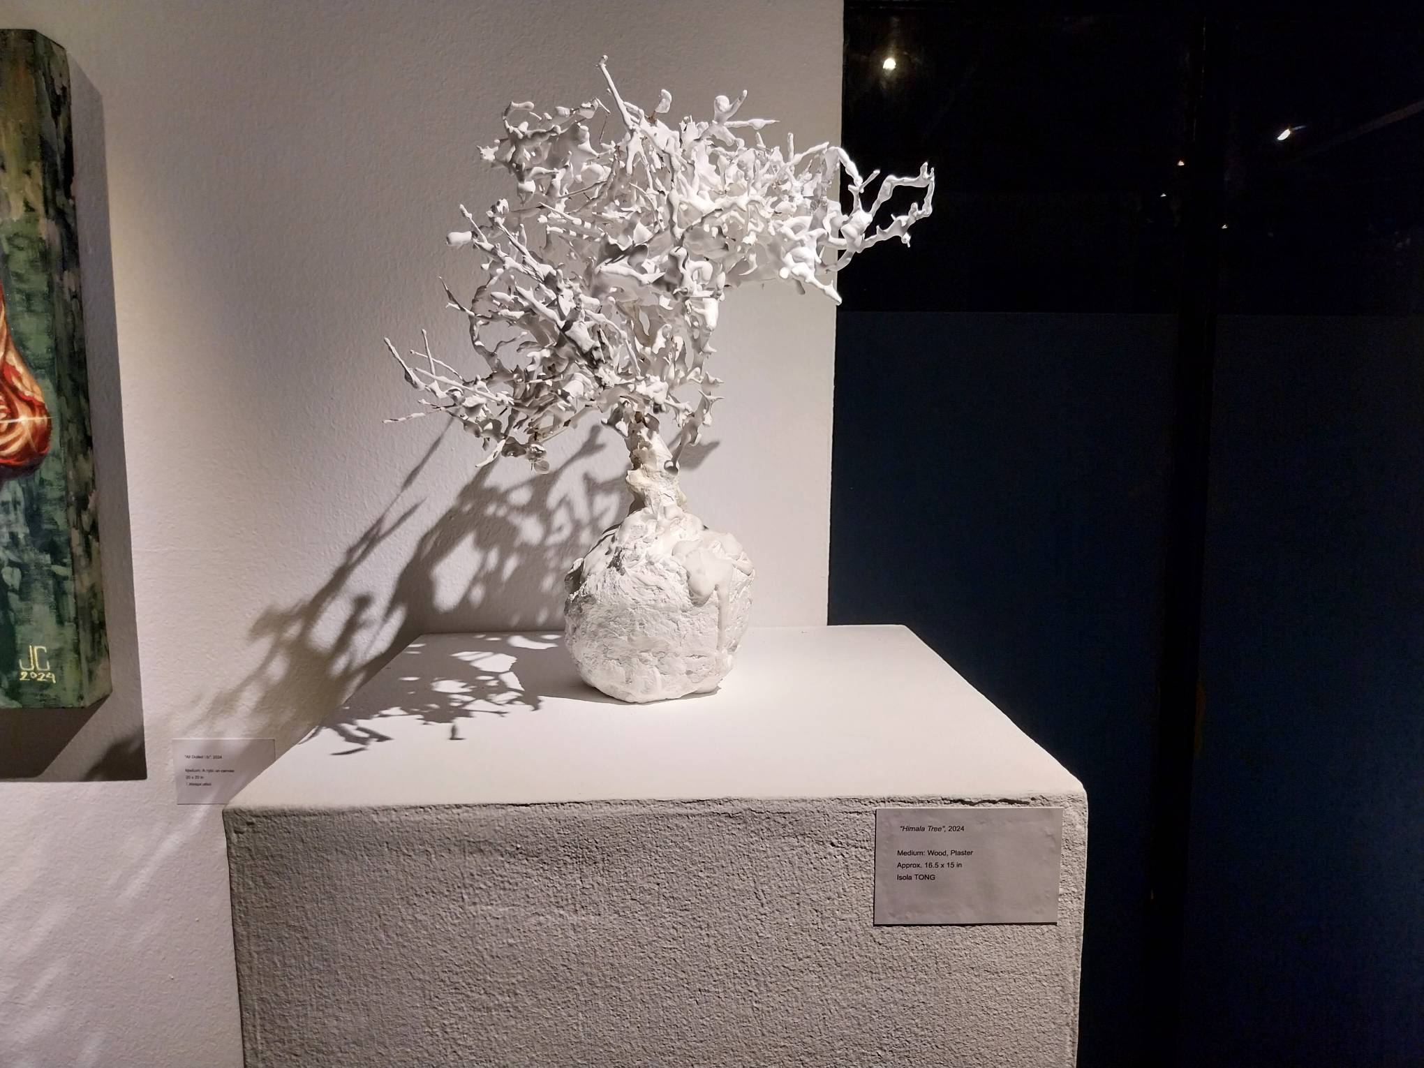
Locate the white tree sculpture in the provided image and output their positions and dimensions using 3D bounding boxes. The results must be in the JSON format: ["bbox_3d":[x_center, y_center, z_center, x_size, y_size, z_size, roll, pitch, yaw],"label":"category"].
[{"bbox_3d":[-0.035,-0.101,0.692,0.355,0.413,0.285,0,7,0],"label":"white tree sculpture"}]

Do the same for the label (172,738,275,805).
[{"bbox_3d":[-0.421,0.206,0.926,0.087,0.058,0.003,0,7,-2],"label":"label"}]

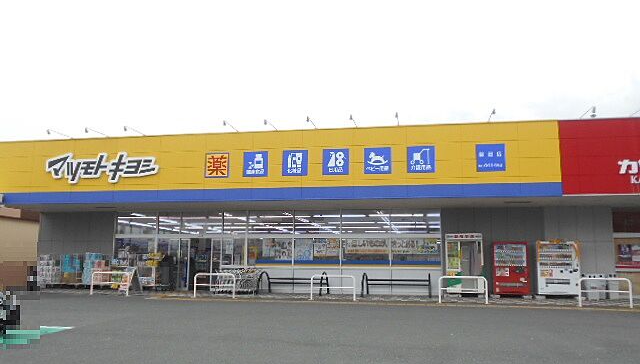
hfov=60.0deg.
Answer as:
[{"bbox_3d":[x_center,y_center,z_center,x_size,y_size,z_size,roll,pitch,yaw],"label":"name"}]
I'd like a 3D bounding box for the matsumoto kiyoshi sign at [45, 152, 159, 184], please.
[{"bbox_3d":[-7.897,-0.490,20.139,4.421,1.085,0.150,-1,-7,11],"label":"matsumoto kiyoshi sign"}]

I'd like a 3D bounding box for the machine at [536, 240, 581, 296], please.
[{"bbox_3d":[8.270,3.012,19.292,1.200,1.843,0.740,-1,-7,11],"label":"machine"}]

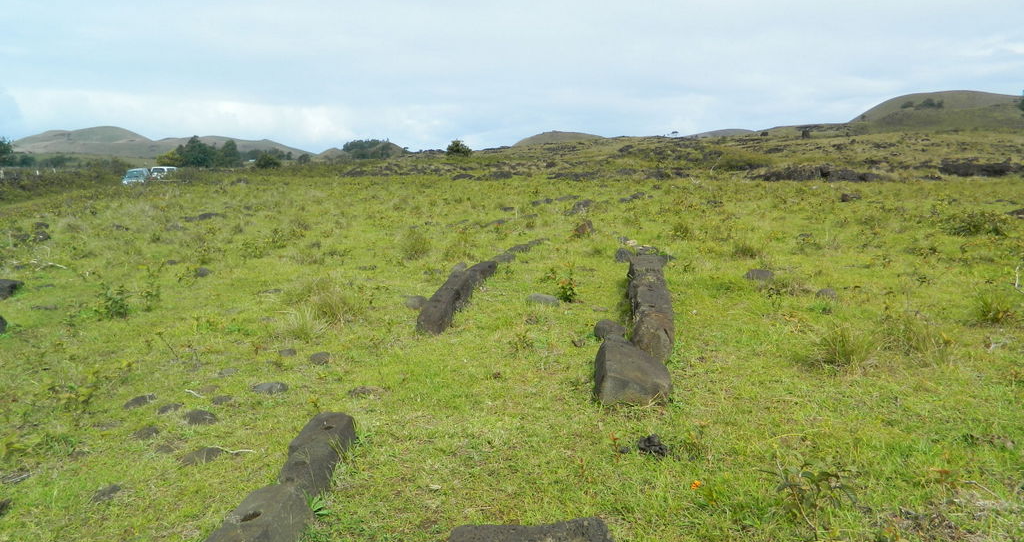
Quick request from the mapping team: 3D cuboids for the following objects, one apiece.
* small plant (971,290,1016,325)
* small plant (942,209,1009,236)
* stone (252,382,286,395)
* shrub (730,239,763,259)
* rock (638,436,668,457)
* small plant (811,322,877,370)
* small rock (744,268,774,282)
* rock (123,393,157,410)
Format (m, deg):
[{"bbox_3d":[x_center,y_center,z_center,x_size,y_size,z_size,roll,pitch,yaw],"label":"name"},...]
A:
[{"bbox_3d":[4.102,0.315,6.300,0.360,0.250,0.340,6,11,33],"label":"small plant"},{"bbox_3d":[8.077,-0.840,12.956,1.000,0.408,0.741,6,11,32],"label":"small plant"},{"bbox_3d":[-1.574,0.763,4.800,0.215,0.060,0.150,-3,9,-18],"label":"stone"},{"bbox_3d":[3.352,-0.309,10.571,0.418,0.245,0.355,3,10,18],"label":"shrub"},{"bbox_3d":[0.743,0.918,3.909,0.150,0.080,0.125,0,9,0],"label":"rock"},{"bbox_3d":[2.541,0.539,5.651,0.440,0.290,0.410,0,9,0],"label":"small plant"},{"bbox_3d":[2.964,0.041,8.857,0.330,0.129,0.248,3,10,19],"label":"small rock"},{"bbox_3d":[-2.267,0.794,4.500,0.195,0.070,0.140,-4,10,-26],"label":"rock"}]

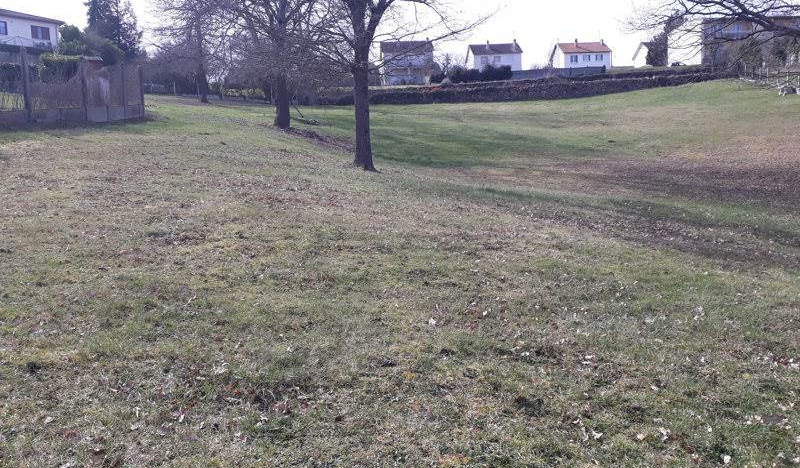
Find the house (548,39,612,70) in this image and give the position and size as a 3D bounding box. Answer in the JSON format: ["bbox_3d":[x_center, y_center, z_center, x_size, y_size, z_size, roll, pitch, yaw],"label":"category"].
[{"bbox_3d":[36.895,-35.839,127.130,10.000,7.000,8.300,-3,4,-4],"label":"house"}]

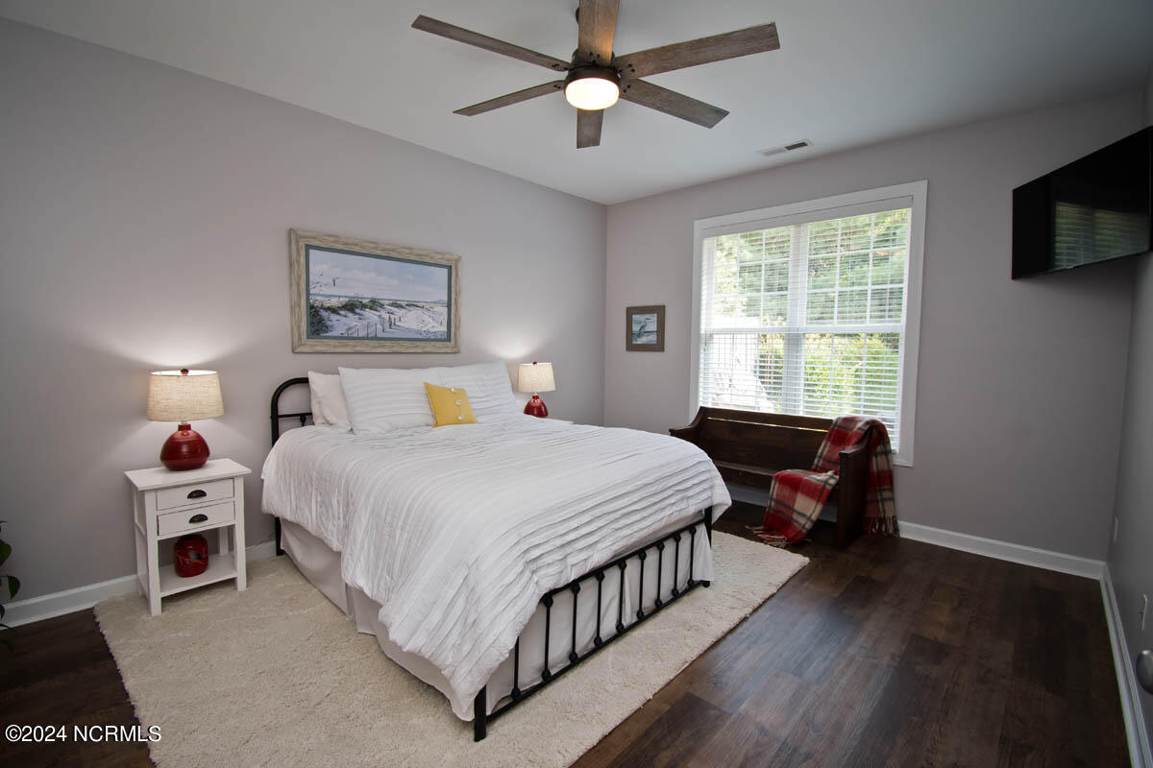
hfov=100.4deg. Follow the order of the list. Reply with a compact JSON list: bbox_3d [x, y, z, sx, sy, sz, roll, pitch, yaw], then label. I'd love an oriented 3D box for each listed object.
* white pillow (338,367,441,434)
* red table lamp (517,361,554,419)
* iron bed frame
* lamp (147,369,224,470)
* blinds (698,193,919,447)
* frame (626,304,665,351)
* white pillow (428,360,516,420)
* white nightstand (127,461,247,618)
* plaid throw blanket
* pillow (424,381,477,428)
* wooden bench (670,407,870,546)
[{"bbox_3d":[-1.160,0.092,3.062,0.640,0.440,0.190,-4,-16,-45],"label":"white pillow"},{"bbox_3d":[-0.352,0.067,4.161,0.314,0.524,0.314,1,4,0],"label":"red table lamp"},{"bbox_3d":[-0.554,0.520,2.805,2.120,1.110,1.550,5,6,45],"label":"iron bed frame"},{"bbox_3d":[-1.996,0.184,2.448,0.314,0.524,0.314,5,6,44],"label":"lamp"},{"bbox_3d":[1.651,-0.425,3.703,1.479,1.713,0.070,4,6,40],"label":"blinds"},{"bbox_3d":[0.638,-0.517,4.520,0.421,0.428,0.030,4,6,40],"label":"frame"},{"bbox_3d":[-0.751,0.059,3.500,0.660,0.450,0.190,-4,-16,-45],"label":"white pillow"},{"bbox_3d":[-1.981,0.766,2.477,0.393,0.634,0.432,5,6,44],"label":"white nightstand"},{"bbox_3d":[1.694,0.649,3.291,0.800,0.820,0.620,4,6,40],"label":"plaid throw blanket"},{"bbox_3d":[-0.841,0.143,3.209,0.305,0.290,0.105,-4,-18,-46],"label":"pillow"},{"bbox_3d":[1.454,0.639,3.812,1.402,0.779,0.485,5,6,44],"label":"wooden bench"}]

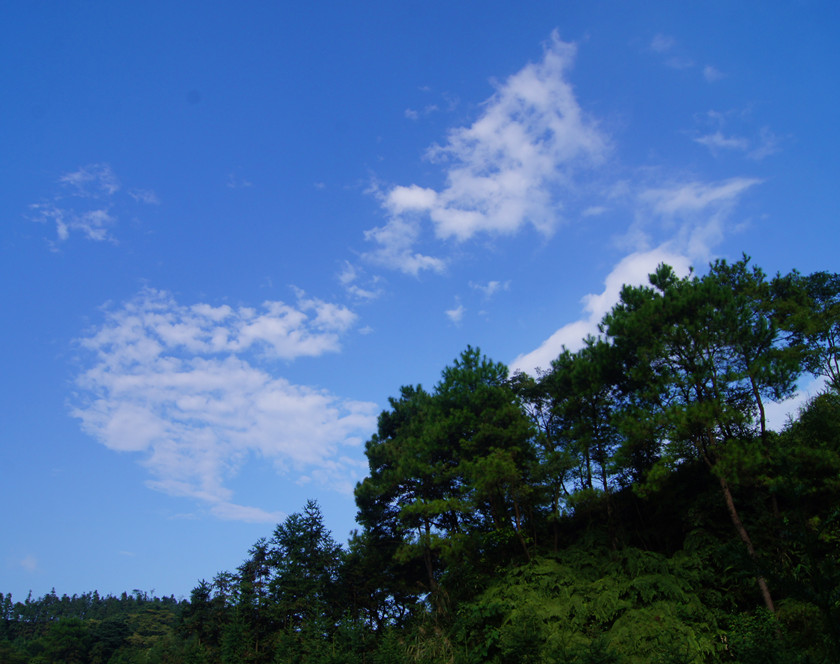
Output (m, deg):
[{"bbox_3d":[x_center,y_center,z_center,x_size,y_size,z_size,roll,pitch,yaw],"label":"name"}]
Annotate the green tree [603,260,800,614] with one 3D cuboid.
[{"bbox_3d":[7.731,2.500,20.176,5.130,9.940,4.870,0,-23,0],"label":"green tree"}]

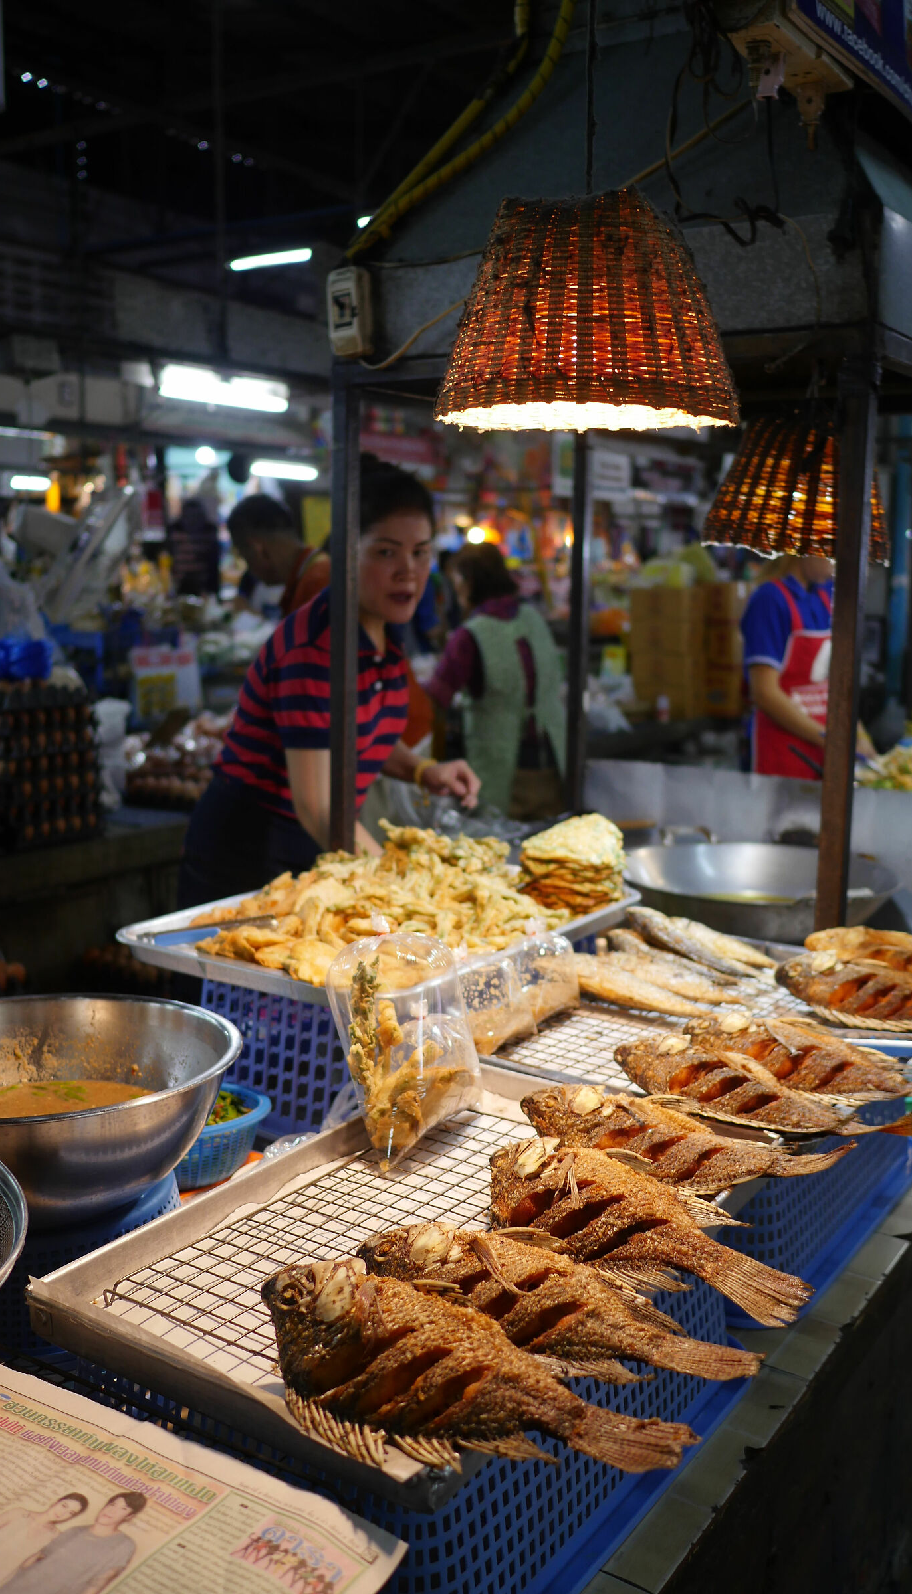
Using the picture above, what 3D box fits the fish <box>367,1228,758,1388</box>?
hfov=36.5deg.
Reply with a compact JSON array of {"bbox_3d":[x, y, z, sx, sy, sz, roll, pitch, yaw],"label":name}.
[{"bbox_3d":[0.059,0.331,0.908,0.285,0.055,0.125,6,9,27],"label":"fish"}]

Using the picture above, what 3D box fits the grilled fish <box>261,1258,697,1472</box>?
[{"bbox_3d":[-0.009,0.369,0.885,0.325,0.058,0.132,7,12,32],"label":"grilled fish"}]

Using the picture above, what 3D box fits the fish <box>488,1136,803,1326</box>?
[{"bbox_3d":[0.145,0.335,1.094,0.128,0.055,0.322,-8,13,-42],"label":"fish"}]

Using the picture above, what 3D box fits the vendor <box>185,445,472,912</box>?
[{"bbox_3d":[-0.230,0.218,2.231,0.540,1.485,0.490,7,12,33],"label":"vendor"}]

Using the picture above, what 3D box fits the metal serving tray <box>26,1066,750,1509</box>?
[{"bbox_3d":[0.004,0.337,1.090,0.342,0.036,0.585,6,9,33],"label":"metal serving tray"}]

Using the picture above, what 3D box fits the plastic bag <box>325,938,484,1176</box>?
[{"bbox_3d":[-0.059,0.214,1.284,0.120,0.205,0.155,7,12,33],"label":"plastic bag"}]

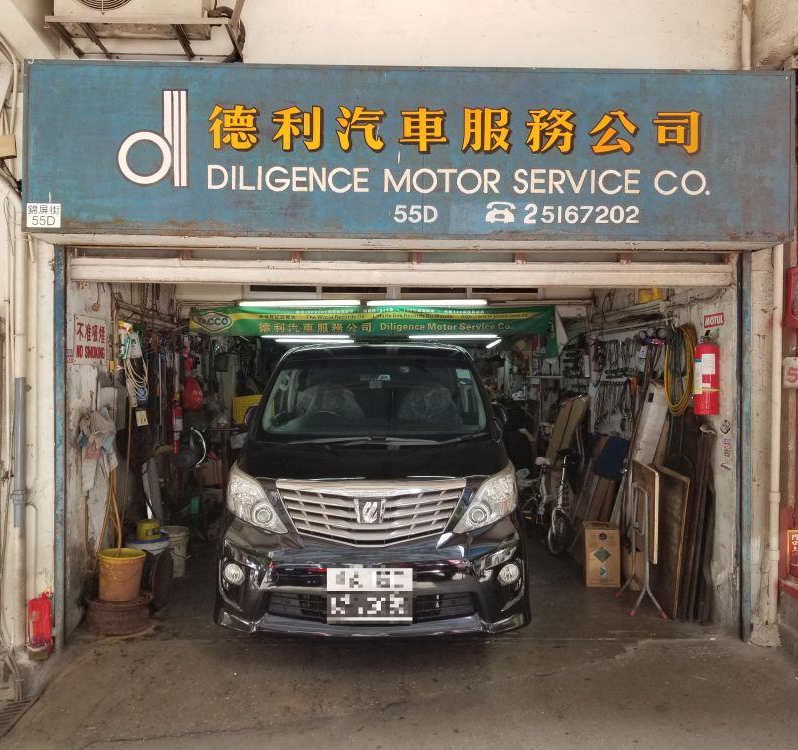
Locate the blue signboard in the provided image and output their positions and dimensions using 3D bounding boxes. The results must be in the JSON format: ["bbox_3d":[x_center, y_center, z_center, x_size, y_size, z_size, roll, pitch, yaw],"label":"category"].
[{"bbox_3d":[0.053,-1.244,4.240,4.330,0.965,0.100,0,0,-1],"label":"blue signboard"}]

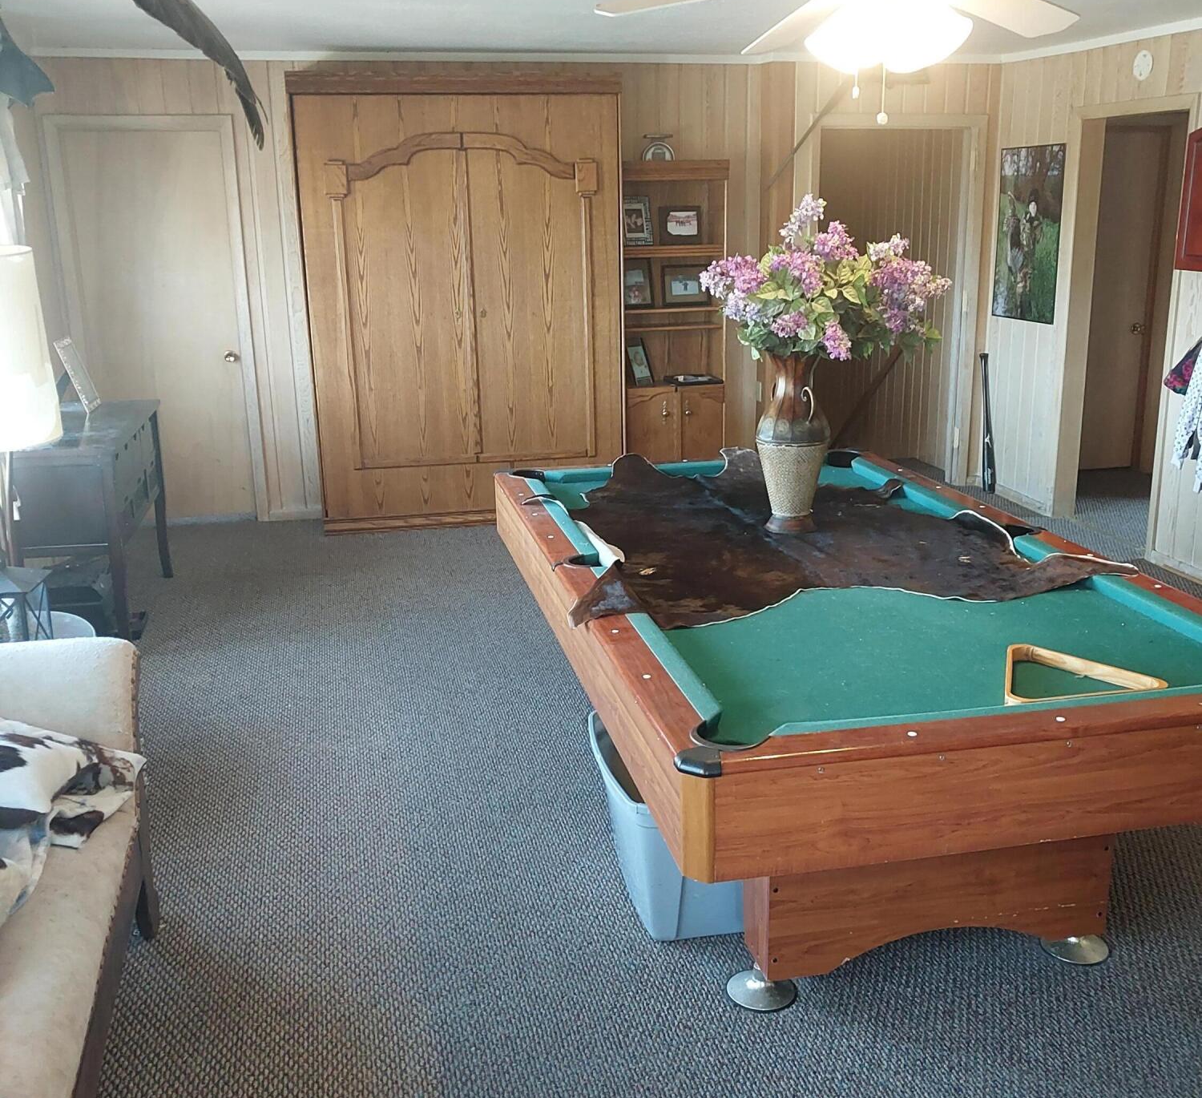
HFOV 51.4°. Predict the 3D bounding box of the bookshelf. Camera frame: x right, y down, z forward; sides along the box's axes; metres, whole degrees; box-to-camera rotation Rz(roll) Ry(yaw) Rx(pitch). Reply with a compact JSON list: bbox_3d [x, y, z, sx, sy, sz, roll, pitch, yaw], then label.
[{"bbox_3d":[0.369,-1.196,7.014,0.627,1.866,0.328,-5,15,-13],"label":"bookshelf"}]

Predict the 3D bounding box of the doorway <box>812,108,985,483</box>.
[{"bbox_3d":[1.635,-1.352,7.082,1.029,2.080,0.130,-5,15,-13],"label":"doorway"}]

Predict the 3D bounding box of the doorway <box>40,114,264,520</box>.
[{"bbox_3d":[-2.293,-1.149,6.552,0.896,2.123,0.110,-5,15,-13],"label":"doorway"}]

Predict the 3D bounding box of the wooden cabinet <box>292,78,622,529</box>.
[{"bbox_3d":[-0.726,-1.286,6.632,1.648,2.282,0.472,-5,15,-13],"label":"wooden cabinet"}]

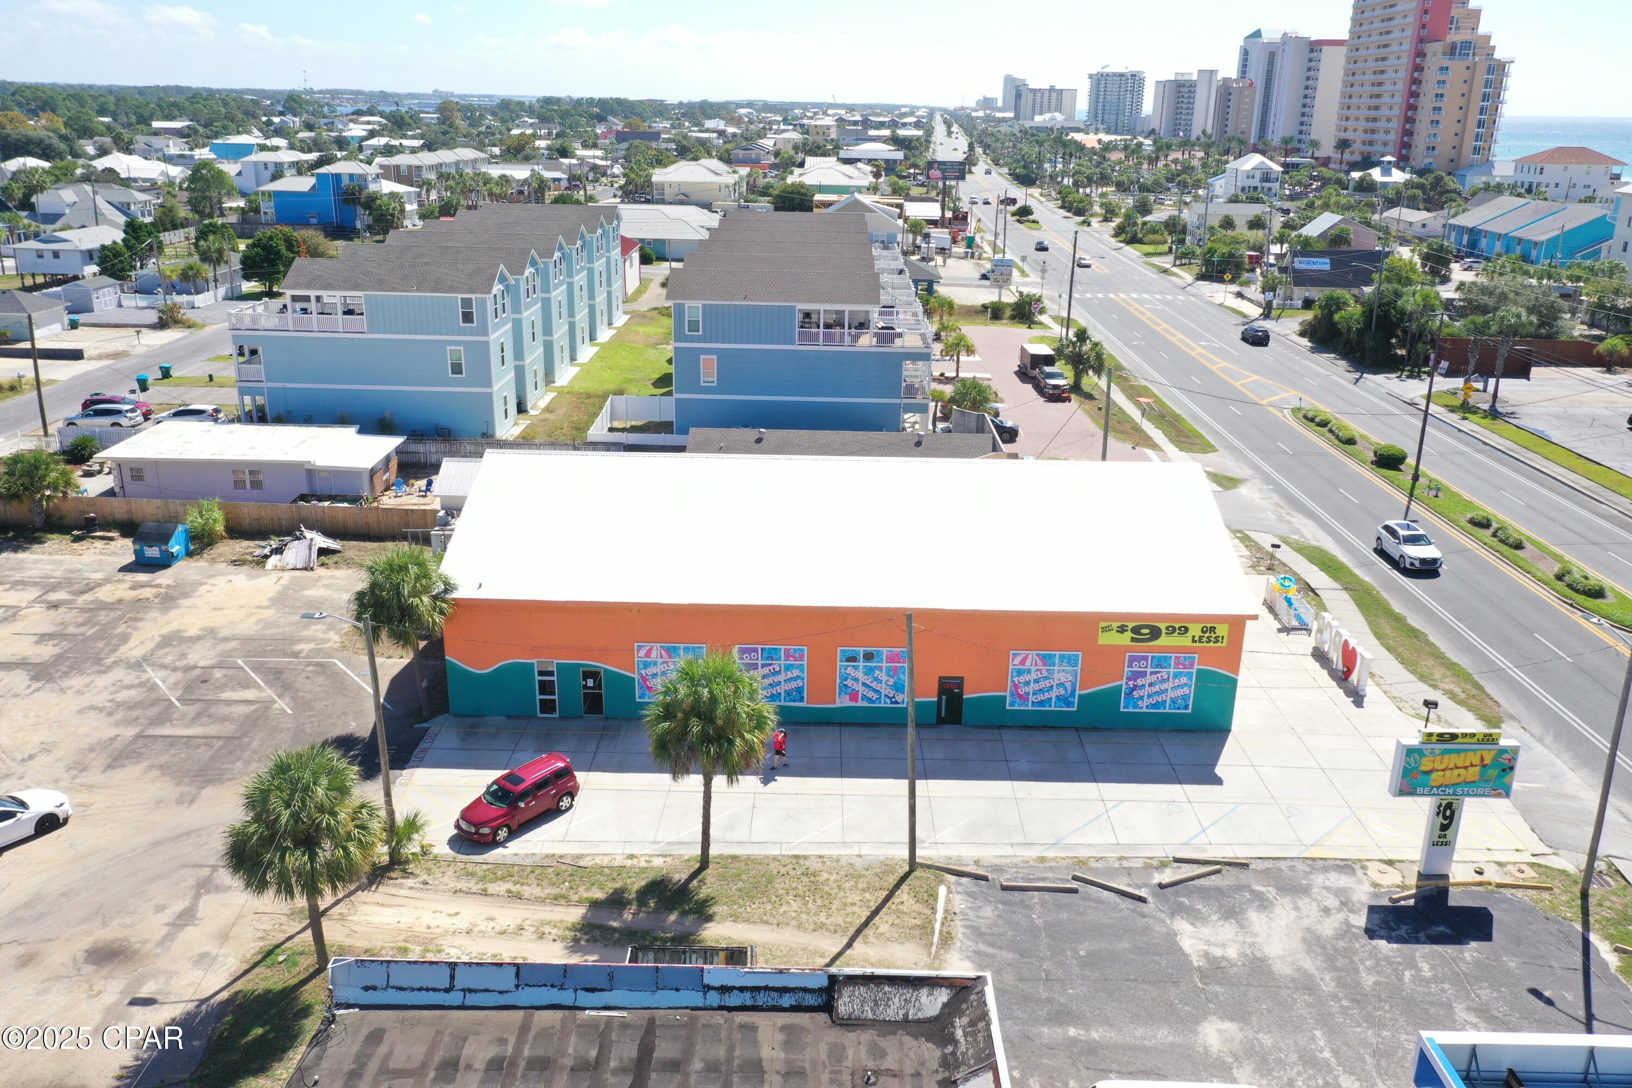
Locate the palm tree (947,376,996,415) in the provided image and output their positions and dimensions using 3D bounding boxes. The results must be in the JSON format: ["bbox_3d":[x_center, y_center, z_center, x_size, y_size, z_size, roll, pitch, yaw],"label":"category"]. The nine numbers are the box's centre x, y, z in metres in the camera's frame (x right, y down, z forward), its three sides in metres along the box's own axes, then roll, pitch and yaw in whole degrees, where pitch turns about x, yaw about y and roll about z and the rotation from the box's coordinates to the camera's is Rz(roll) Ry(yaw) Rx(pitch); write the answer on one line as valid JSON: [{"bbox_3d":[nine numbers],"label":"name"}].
[{"bbox_3d":[12.515,-11.835,101.733,3.550,3.300,3.550,1,19,0],"label":"palm tree"}]

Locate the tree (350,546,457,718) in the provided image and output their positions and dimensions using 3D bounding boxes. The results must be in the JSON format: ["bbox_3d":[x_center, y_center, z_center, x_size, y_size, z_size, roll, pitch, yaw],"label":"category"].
[{"bbox_3d":[-15.608,3.495,48.806,3.918,6.940,3.918,1,19,0],"label":"tree"}]

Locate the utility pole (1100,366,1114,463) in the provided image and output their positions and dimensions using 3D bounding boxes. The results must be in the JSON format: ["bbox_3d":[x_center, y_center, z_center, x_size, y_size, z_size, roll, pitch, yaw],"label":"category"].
[{"bbox_3d":[18.321,-6.895,80.132,0.300,8.498,0.300,1,19,0],"label":"utility pole"}]

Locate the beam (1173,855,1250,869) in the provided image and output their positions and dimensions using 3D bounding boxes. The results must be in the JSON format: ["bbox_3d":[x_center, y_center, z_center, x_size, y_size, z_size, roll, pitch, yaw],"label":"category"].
[{"bbox_3d":[13.215,10.654,42.435,2.443,0.130,0.140,3,19,6],"label":"beam"}]

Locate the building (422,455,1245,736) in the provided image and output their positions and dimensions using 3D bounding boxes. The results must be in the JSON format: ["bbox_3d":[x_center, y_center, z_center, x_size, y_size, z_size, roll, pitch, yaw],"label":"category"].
[{"bbox_3d":[1.161,0.158,58.950,32.437,8.756,19.204,1,19,0],"label":"building"}]

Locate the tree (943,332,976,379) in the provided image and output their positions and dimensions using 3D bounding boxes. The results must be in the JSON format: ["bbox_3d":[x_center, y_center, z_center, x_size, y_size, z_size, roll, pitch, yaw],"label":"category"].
[{"bbox_3d":[13.159,-17.338,116.483,3.085,4.229,3.085,1,19,0],"label":"tree"}]

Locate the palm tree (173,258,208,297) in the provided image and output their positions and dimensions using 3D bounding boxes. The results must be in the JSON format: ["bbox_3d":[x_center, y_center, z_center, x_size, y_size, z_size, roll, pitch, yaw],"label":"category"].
[{"bbox_3d":[-71.330,-30.057,145.823,3.224,4.841,3.224,1,19,0],"label":"palm tree"}]

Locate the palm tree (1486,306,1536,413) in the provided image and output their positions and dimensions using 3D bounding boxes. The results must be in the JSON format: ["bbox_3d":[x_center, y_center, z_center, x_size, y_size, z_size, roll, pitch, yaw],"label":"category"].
[{"bbox_3d":[57.830,-15.452,106.766,4.179,8.557,4.179,1,19,0],"label":"palm tree"}]

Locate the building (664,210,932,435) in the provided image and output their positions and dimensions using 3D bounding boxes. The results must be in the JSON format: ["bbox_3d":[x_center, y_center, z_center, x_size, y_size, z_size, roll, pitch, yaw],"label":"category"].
[{"bbox_3d":[-0.830,-23.113,120.513,19.154,11.990,59.998,1,19,0],"label":"building"}]

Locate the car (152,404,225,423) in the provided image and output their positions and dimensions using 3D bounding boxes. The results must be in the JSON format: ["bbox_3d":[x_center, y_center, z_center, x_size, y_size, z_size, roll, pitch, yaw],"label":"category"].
[{"bbox_3d":[-46.334,-9.382,93.757,4.600,1.660,1.860,1,19,-1],"label":"car"}]

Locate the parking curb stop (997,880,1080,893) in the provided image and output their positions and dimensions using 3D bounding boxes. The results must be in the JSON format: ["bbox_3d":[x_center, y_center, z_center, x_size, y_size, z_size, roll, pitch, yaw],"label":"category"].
[{"bbox_3d":[6.964,10.707,39.454,2.396,0.155,0.175,1,19,2],"label":"parking curb stop"}]

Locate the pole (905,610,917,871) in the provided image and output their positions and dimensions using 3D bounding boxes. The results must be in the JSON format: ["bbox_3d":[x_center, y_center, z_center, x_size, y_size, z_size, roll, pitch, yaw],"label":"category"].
[{"bbox_3d":[3.038,6.465,40.426,0.279,9.154,0.279,-2,19,1],"label":"pole"}]

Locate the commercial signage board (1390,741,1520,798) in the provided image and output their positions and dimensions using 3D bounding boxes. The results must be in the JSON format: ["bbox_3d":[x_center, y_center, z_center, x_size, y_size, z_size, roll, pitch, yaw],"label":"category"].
[{"bbox_3d":[20.682,7.289,41.116,3.781,1.920,0.448,1,19,0],"label":"commercial signage board"}]

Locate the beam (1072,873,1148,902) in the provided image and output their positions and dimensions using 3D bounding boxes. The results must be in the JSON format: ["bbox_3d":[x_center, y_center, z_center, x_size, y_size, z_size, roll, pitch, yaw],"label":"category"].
[{"bbox_3d":[9.454,11.117,40.894,2.456,0.130,0.140,12,22,28],"label":"beam"}]

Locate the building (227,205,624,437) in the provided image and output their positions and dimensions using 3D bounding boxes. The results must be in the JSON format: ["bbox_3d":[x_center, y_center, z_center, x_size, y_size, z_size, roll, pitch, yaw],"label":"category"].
[{"bbox_3d":[-32.338,-23.806,120.723,19.104,12.040,61.988,1,19,0],"label":"building"}]

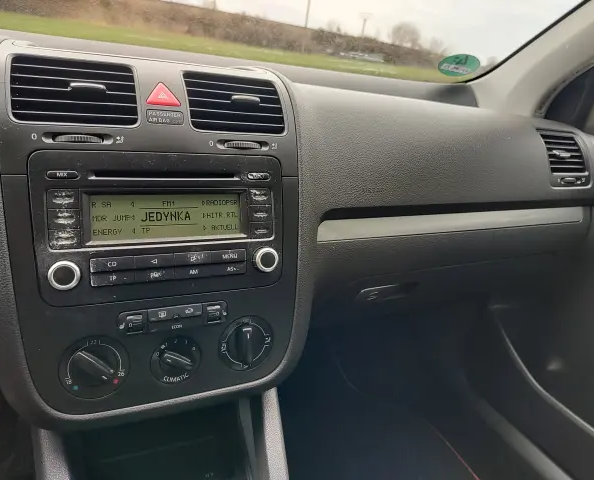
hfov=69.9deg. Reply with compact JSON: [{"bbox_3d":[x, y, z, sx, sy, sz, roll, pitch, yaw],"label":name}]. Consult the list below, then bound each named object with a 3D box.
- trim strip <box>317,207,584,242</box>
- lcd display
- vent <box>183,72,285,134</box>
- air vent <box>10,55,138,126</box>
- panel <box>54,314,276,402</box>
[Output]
[{"bbox_3d":[0.242,-0.028,0.600,0.479,0.027,0.018,-3,14,-23],"label":"trim strip"},{"bbox_3d":[-0.117,-0.023,0.396,0.136,0.041,0.008,-3,9,-23],"label":"lcd display"},{"bbox_3d":[-0.067,-0.137,0.450,0.100,0.030,0.070,-3,70,-23],"label":"vent"},{"bbox_3d":[-0.202,-0.130,0.392,0.100,0.030,0.070,-3,70,-23],"label":"air vent"},{"bbox_3d":[-0.117,0.115,0.414,0.200,0.062,0.025,-3,9,-23],"label":"panel"}]

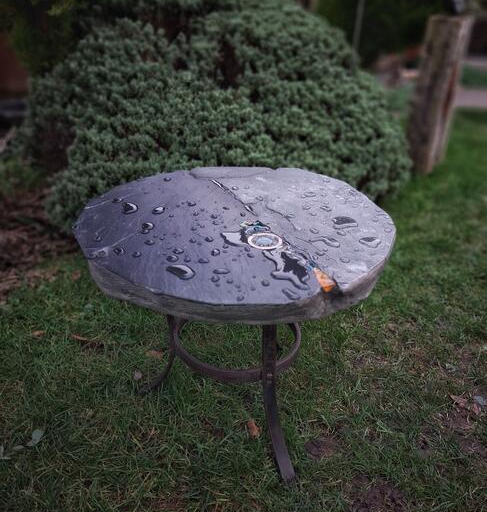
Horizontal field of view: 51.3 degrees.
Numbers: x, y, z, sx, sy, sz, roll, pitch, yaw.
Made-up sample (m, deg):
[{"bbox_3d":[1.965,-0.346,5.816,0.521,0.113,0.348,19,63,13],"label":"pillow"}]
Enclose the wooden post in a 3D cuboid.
[{"bbox_3d":[1.099,-0.917,2.904,0.178,0.830,0.178,22,35,35],"label":"wooden post"}]

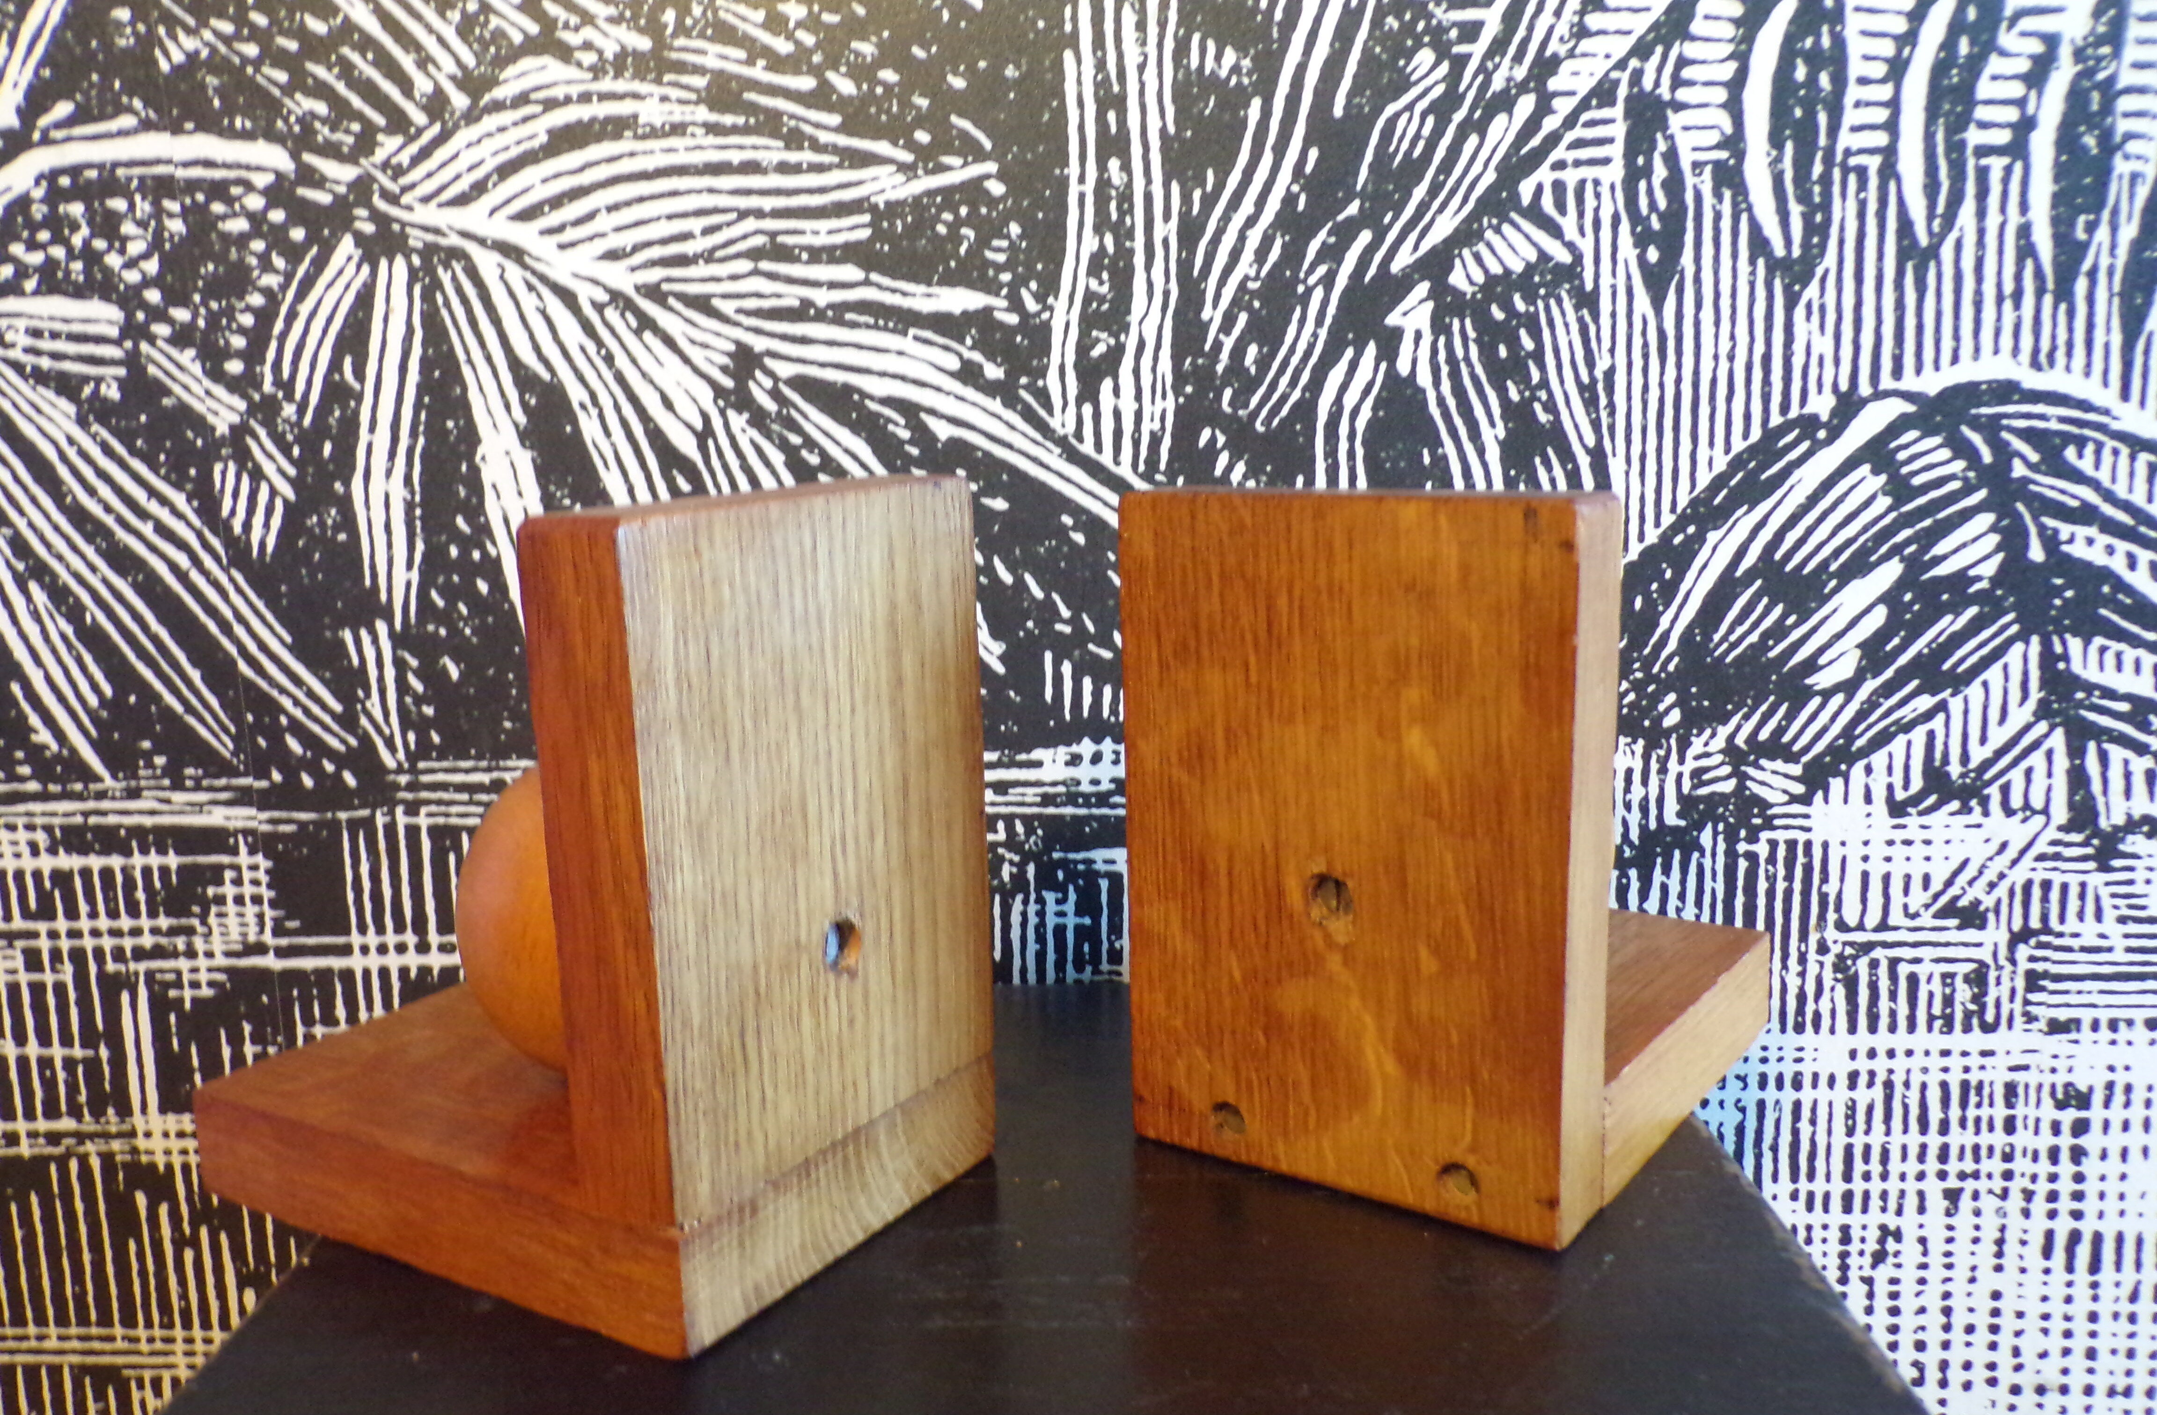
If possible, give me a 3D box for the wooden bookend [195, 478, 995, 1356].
[{"bbox_3d":[-0.102,0.029,0.355,0.137,0.141,0.093,4,12,31],"label":"wooden bookend"}]

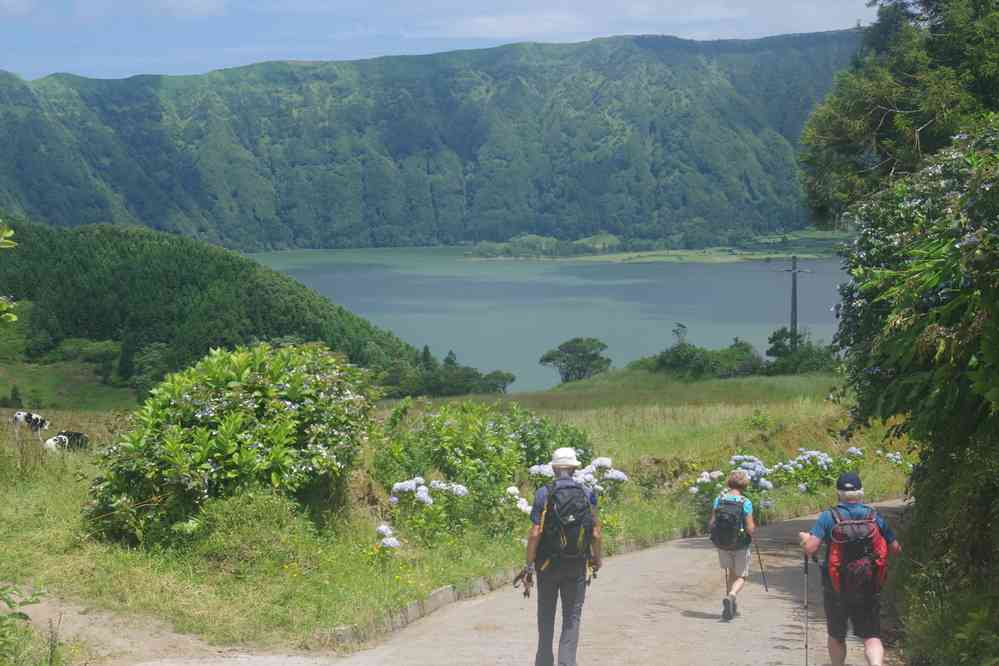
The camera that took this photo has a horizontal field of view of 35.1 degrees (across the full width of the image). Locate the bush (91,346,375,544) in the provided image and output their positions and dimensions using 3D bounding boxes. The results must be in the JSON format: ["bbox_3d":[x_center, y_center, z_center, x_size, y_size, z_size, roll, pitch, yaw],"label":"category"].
[{"bbox_3d":[-3.474,1.419,20.500,3.700,2.500,3.200,0,5,0],"label":"bush"}]

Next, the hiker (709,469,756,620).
[{"bbox_3d":[2.534,2.306,17.200,0.530,1.640,0.580,2,5,20],"label":"hiker"}]

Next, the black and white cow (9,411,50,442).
[{"bbox_3d":[-21.647,4.362,73.000,2.150,1.400,0.680,-4,6,-38],"label":"black and white cow"}]

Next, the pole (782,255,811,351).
[{"bbox_3d":[22.871,-1.736,122.000,2.150,8.700,0.450,0,5,0],"label":"pole"}]

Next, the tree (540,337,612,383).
[{"bbox_3d":[6.086,2.094,125.000,5.600,3.700,5.000,0,5,0],"label":"tree"}]

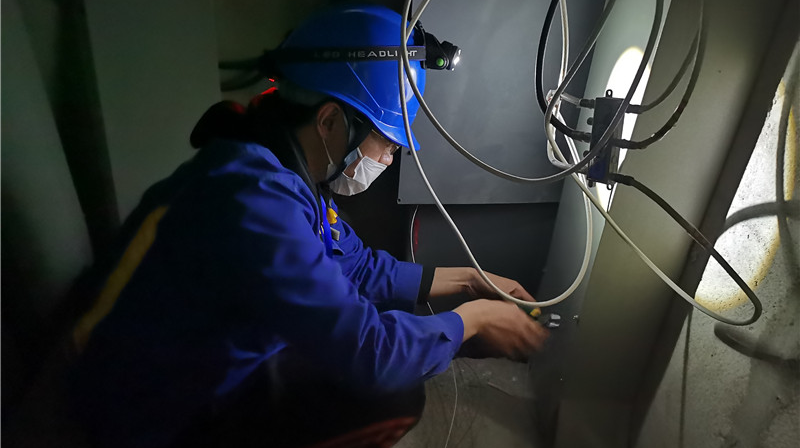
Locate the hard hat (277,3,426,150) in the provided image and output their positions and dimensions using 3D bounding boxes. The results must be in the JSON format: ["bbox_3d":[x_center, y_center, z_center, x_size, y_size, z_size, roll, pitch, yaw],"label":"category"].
[{"bbox_3d":[-0.046,-0.267,1.050,0.282,0.168,0.215,31,22,-8],"label":"hard hat"}]

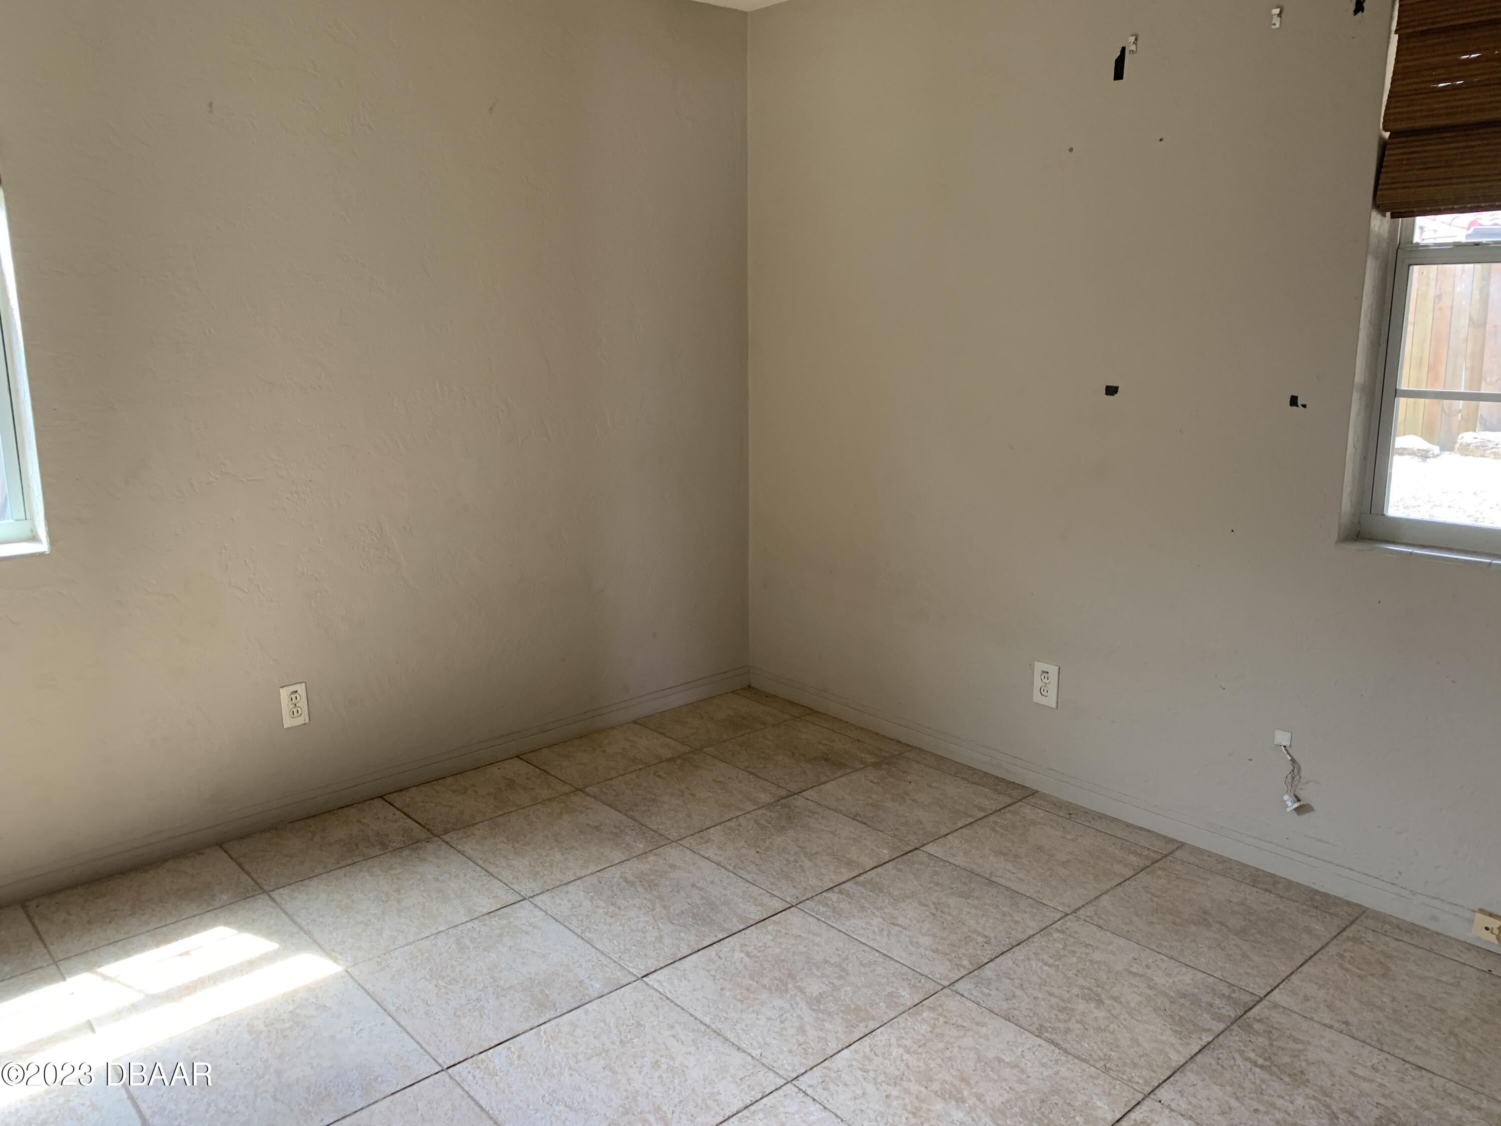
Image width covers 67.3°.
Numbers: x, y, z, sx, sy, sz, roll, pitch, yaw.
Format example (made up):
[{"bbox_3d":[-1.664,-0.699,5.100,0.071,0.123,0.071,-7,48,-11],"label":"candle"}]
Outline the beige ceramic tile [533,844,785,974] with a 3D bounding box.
[{"bbox_3d":[-0.215,0.818,2.701,0.451,0.010,0.451,-10,16,-41],"label":"beige ceramic tile"}]

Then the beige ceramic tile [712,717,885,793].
[{"bbox_3d":[0.154,0.619,3.642,0.450,0.010,0.455,-11,16,-41],"label":"beige ceramic tile"}]

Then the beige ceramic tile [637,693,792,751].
[{"bbox_3d":[-0.117,0.556,3.938,0.450,0.010,0.351,-11,16,-41],"label":"beige ceramic tile"}]

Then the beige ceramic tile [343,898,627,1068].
[{"bbox_3d":[-0.555,0.885,2.413,0.449,0.010,0.460,-11,16,-41],"label":"beige ceramic tile"}]

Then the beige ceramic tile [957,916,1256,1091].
[{"bbox_3d":[0.731,0.894,2.334,0.451,0.010,0.451,-10,16,-41],"label":"beige ceramic tile"}]

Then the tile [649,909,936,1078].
[{"bbox_3d":[0.090,0.892,2.375,0.451,0.010,0.452,-11,16,-41],"label":"tile"}]

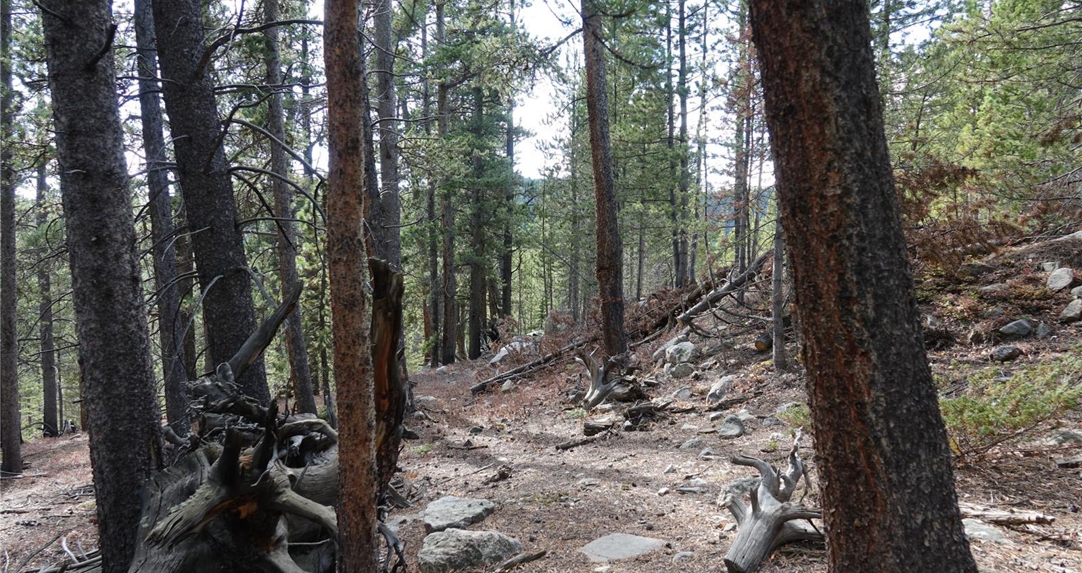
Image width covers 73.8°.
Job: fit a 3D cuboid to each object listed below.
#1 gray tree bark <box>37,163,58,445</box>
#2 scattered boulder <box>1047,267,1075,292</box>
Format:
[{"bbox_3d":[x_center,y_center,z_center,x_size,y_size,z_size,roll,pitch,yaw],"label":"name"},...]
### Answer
[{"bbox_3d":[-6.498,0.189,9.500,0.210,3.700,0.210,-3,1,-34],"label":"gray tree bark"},{"bbox_3d":[6.855,-0.089,9.500,0.340,0.310,0.330,-2,1,36],"label":"scattered boulder"}]

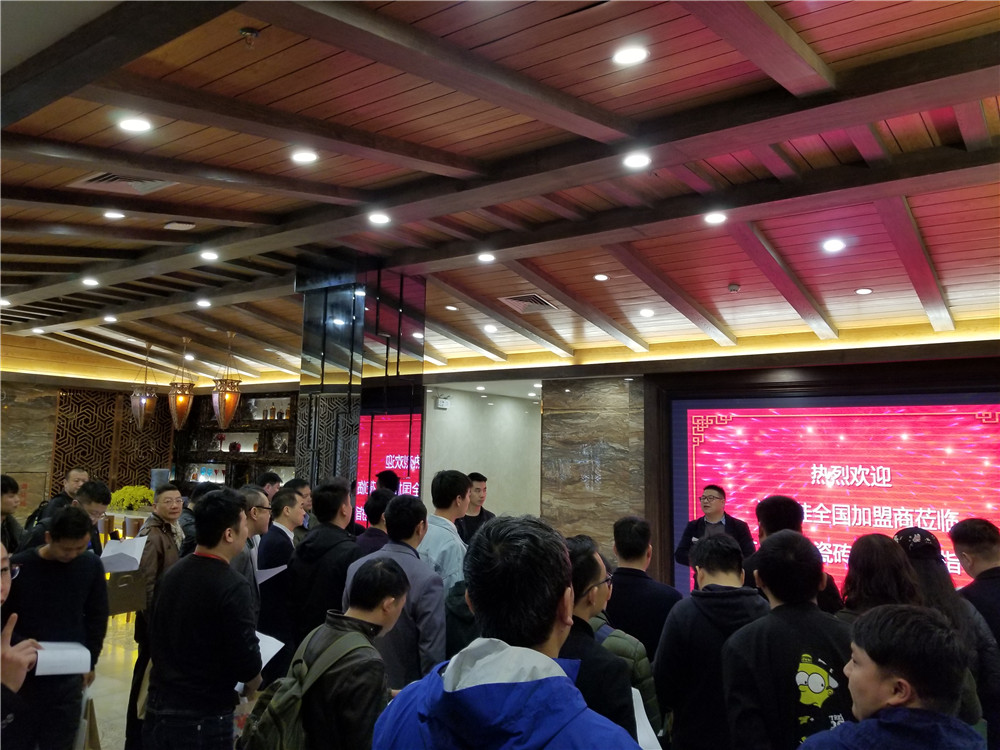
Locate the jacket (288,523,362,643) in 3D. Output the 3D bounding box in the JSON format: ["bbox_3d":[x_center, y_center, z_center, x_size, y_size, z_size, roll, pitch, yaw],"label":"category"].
[{"bbox_3d":[-0.780,1.037,3.500,0.290,0.690,0.470,6,-7,-42],"label":"jacket"}]

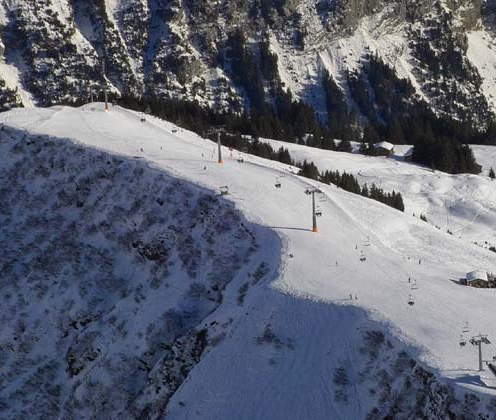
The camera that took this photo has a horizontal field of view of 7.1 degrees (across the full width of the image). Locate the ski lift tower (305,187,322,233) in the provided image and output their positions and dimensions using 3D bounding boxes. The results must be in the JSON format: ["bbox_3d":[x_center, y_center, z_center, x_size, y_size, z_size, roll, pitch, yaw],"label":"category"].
[{"bbox_3d":[27.754,-0.129,1666.925,6.400,19.900,4.800,-6,19,-14],"label":"ski lift tower"}]

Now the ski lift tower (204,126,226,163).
[{"bbox_3d":[-12.786,-29.365,1817.202,6.800,18.110,5.200,-6,19,-14],"label":"ski lift tower"}]

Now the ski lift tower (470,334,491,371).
[{"bbox_3d":[84.602,51.723,1447.852,6.800,13.900,5.000,-6,19,-14],"label":"ski lift tower"}]

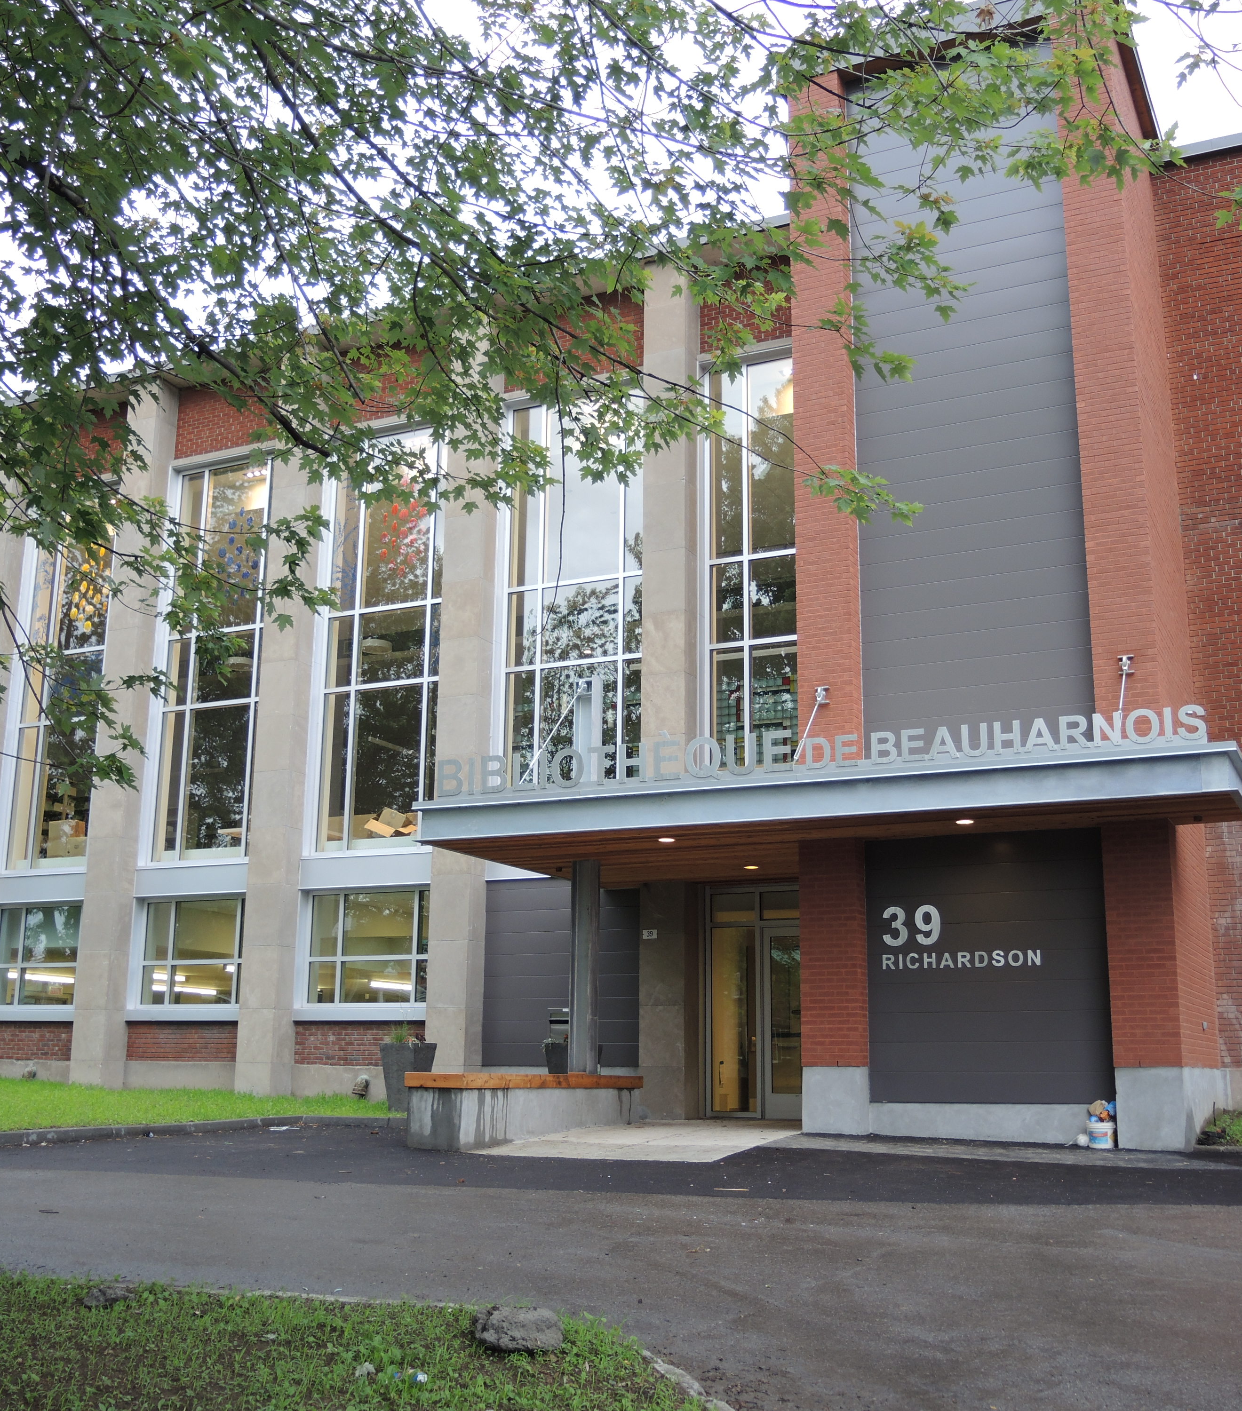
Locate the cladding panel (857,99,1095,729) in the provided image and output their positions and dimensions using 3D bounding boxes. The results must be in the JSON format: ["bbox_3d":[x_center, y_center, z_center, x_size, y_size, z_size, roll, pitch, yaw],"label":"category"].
[{"bbox_3d":[3.842,-3.424,17.153,2.535,8.346,0.100,-6,-15,25],"label":"cladding panel"}]

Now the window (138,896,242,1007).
[{"bbox_3d":[-6.644,3.905,24.171,2.652,1.711,0.250,-6,-15,25],"label":"window"}]

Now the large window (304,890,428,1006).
[{"bbox_3d":[-3.618,3.554,22.434,2.533,1.782,0.179,-6,-14,25],"label":"large window"}]

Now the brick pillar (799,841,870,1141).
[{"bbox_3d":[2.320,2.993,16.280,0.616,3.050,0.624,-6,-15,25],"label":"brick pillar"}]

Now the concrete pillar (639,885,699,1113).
[{"bbox_3d":[0.639,3.829,19.760,0.626,2.999,0.492,-6,-14,25],"label":"concrete pillar"}]

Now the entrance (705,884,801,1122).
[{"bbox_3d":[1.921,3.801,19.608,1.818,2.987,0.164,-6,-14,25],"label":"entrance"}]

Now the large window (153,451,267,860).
[{"bbox_3d":[-6.592,-0.839,25.284,2.652,6.926,0.250,-6,-15,25],"label":"large window"}]

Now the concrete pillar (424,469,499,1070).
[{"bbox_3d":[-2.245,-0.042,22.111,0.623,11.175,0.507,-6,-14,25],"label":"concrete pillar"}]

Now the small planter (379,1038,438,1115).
[{"bbox_3d":[-2.820,4.906,20.066,0.530,0.879,0.515,-6,-15,25],"label":"small planter"}]

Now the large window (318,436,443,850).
[{"bbox_3d":[-3.535,-1.102,23.493,2.608,6.727,0.179,-6,-14,25],"label":"large window"}]

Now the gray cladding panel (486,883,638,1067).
[{"bbox_3d":[-0.777,3.687,21.106,2.636,2.582,0.100,-6,-15,25],"label":"gray cladding panel"}]

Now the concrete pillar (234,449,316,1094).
[{"bbox_3d":[-5.195,0.176,23.520,0.603,11.324,0.507,-6,-14,25],"label":"concrete pillar"}]

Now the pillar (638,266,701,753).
[{"bbox_3d":[0.706,-2.211,21.161,0.626,8.329,0.507,-6,-14,25],"label":"pillar"}]

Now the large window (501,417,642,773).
[{"bbox_3d":[-0.618,-1.429,22.487,2.621,6.926,0.250,-6,-15,25],"label":"large window"}]

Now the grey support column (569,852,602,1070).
[{"bbox_3d":[-0.405,3.012,17.548,0.222,2.401,0.270,-6,-14,26],"label":"grey support column"}]

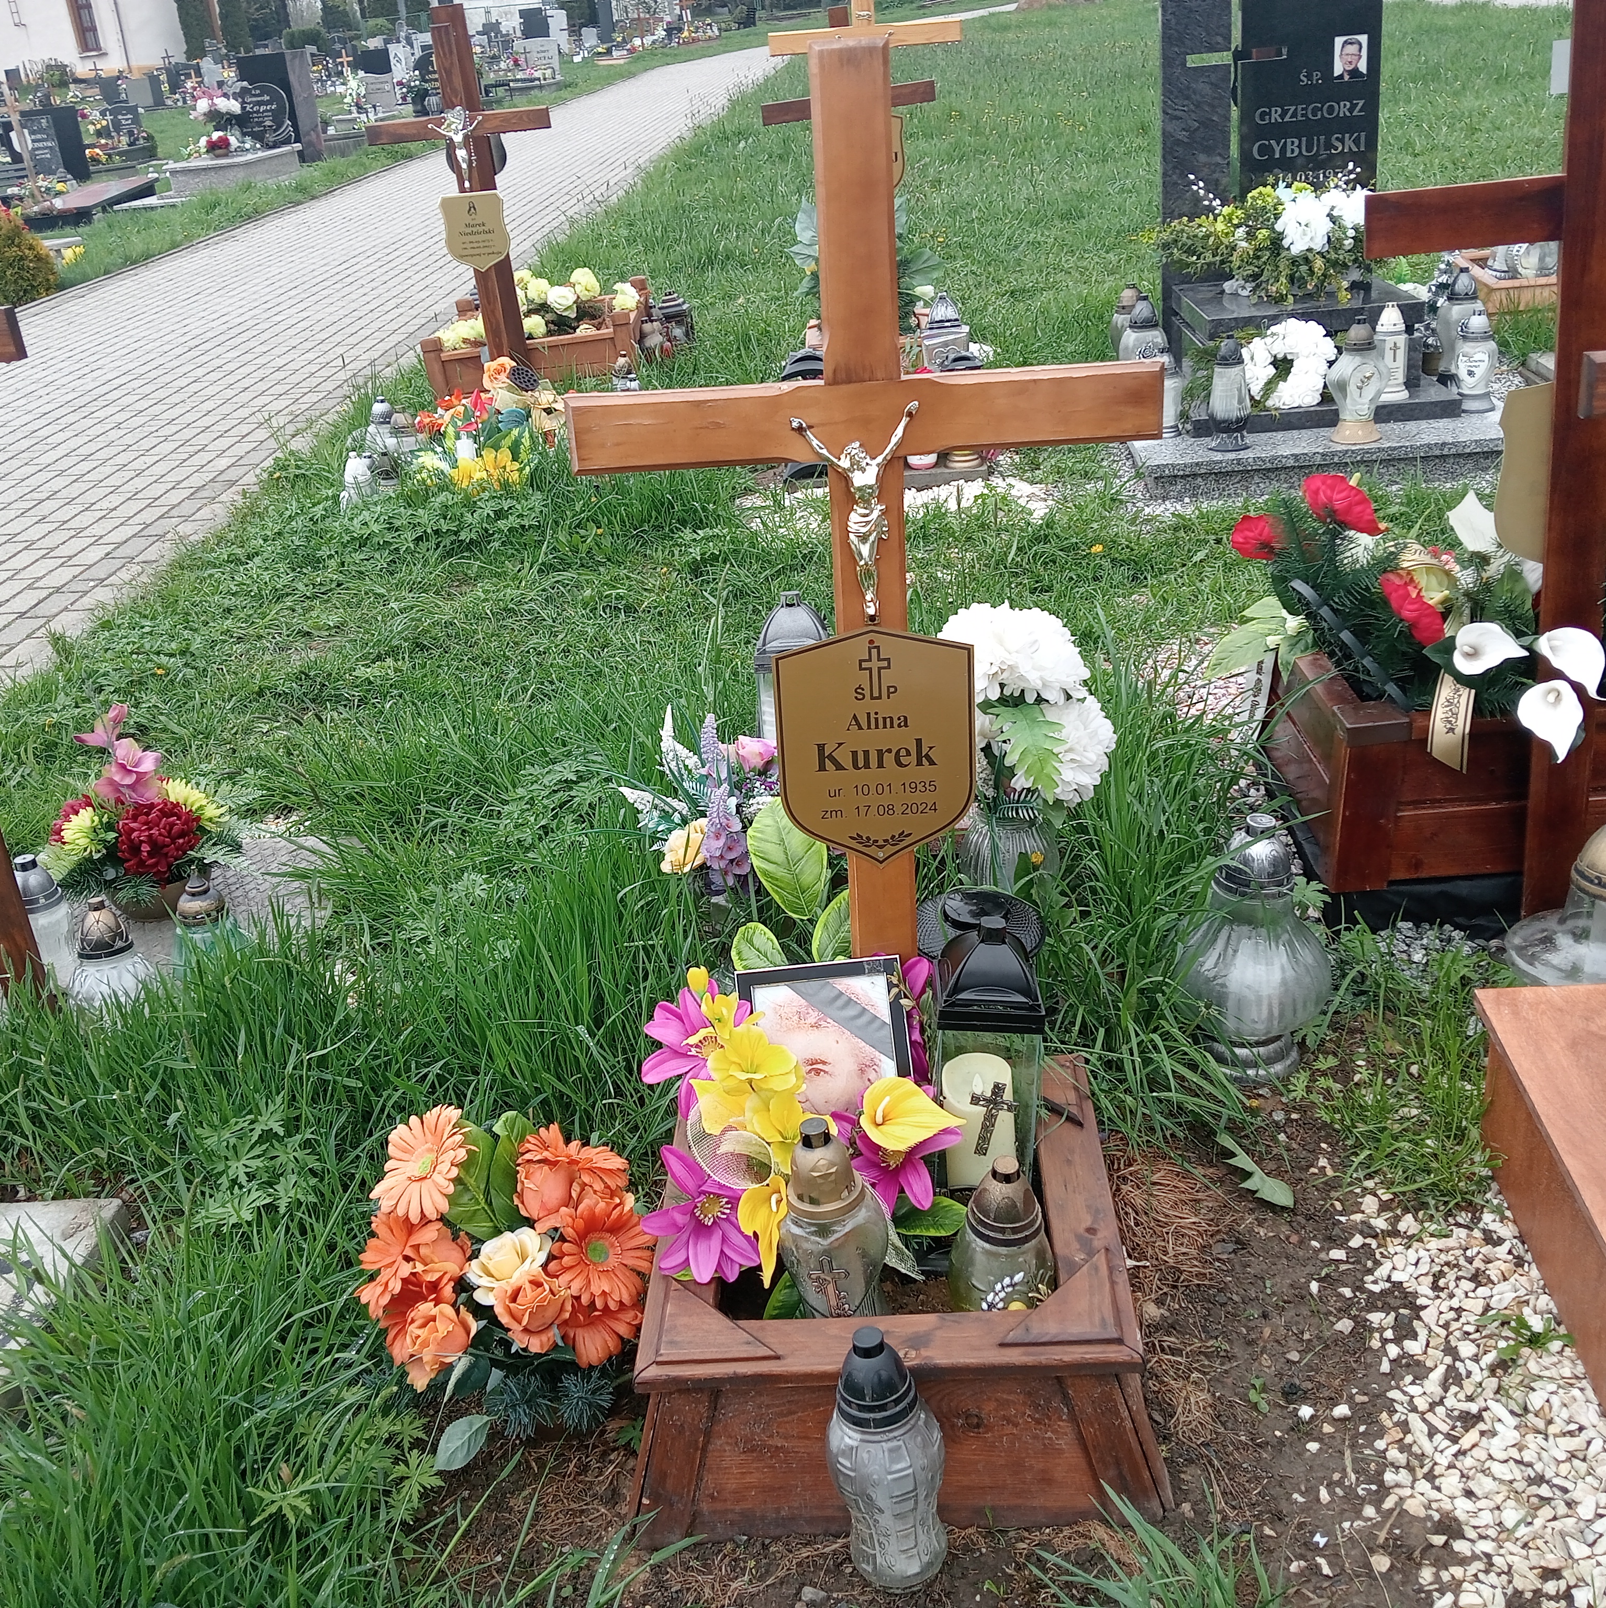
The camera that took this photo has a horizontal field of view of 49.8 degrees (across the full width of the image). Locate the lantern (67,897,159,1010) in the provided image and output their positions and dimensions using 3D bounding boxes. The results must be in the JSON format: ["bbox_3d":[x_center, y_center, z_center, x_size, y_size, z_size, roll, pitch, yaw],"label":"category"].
[{"bbox_3d":[-0.993,0.215,2.467,0.125,0.185,0.125,-3,25,5],"label":"lantern"}]

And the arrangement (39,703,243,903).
[{"bbox_3d":[-1.053,0.015,2.721,0.320,0.340,0.270,-3,25,5],"label":"arrangement"}]

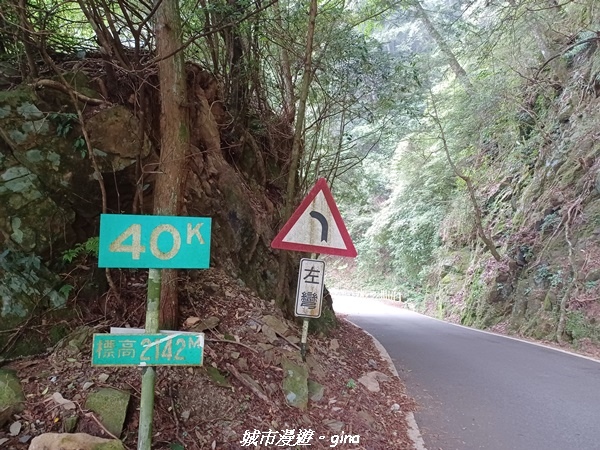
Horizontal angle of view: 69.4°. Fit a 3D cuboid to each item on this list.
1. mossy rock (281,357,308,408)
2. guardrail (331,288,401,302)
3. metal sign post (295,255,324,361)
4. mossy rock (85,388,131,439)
[{"bbox_3d":[-0.051,1.463,4.000,0.250,0.420,0.220,0,-7,0],"label":"mossy rock"},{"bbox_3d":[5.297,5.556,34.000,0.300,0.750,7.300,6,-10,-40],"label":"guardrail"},{"bbox_3d":[0.096,0.841,4.400,0.265,1.100,0.080,6,-7,0],"label":"metal sign post"},{"bbox_3d":[-1.288,1.262,2.900,0.300,0.280,0.240,0,-7,-3],"label":"mossy rock"}]

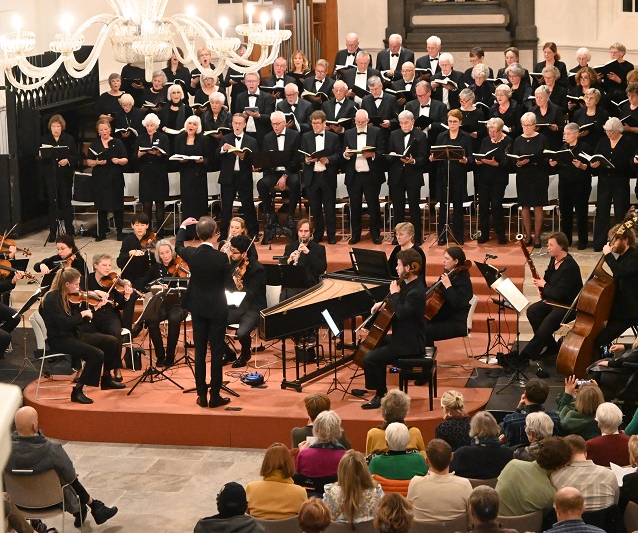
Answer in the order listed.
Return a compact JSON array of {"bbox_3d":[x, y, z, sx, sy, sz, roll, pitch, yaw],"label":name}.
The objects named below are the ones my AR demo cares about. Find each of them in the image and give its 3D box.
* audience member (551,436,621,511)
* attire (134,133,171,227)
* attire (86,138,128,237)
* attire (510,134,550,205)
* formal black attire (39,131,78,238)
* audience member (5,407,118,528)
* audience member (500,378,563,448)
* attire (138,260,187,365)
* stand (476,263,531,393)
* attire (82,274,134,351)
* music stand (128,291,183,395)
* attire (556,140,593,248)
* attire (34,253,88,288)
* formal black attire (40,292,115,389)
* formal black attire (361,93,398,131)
[{"bbox_3d":[1.740,1.693,11.187,0.500,1.260,0.780,-2,10,-6],"label":"audience member"},{"bbox_3d":[-2.348,-1.171,23.363,0.500,1.474,0.400,-2,10,-5],"label":"attire"},{"bbox_3d":[-2.842,-1.015,22.177,0.550,1.360,0.420,-3,9,-14],"label":"attire"},{"bbox_3d":[2.698,-1.255,21.258,0.490,0.920,0.380,1,10,16],"label":"attire"},{"bbox_3d":[-3.565,-1.104,22.800,0.520,1.430,0.340,-2,9,-6],"label":"formal black attire"},{"bbox_3d":[-1.937,1.569,12.450,0.620,1.240,0.970,2,10,19],"label":"audience member"},{"bbox_3d":[1.611,1.411,12.631,0.490,1.280,0.800,-3,10,-8],"label":"audience member"},{"bbox_3d":[-1.659,0.486,17.690,0.550,1.032,0.750,-2,10,-7],"label":"attire"},{"bbox_3d":[1.801,0.605,15.750,0.500,1.120,0.520,1,9,12],"label":"stand"},{"bbox_3d":[-2.145,0.544,16.981,0.540,0.920,0.660,-6,11,-24],"label":"attire"},{"bbox_3d":[-1.646,0.707,16.541,0.520,0.973,0.520,2,10,17],"label":"music stand"},{"bbox_3d":[3.196,-0.893,20.798,0.470,1.310,0.370,4,11,30],"label":"attire"},{"bbox_3d":[-2.704,0.232,17.380,0.580,0.760,0.580,0,9,9],"label":"attire"},{"bbox_3d":[-2.325,0.700,16.043,0.740,0.940,0.500,-2,10,-6],"label":"formal black attire"},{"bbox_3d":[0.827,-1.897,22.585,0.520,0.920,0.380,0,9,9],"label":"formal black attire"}]

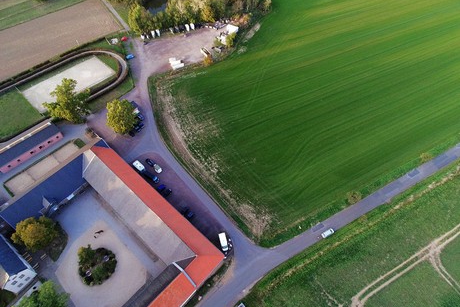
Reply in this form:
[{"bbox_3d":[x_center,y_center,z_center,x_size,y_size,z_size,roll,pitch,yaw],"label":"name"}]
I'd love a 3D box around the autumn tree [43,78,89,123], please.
[{"bbox_3d":[-66.187,-20.544,120.576,15.800,20.000,15.800,2,54,0],"label":"autumn tree"}]

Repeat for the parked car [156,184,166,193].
[{"bbox_3d":[-25.616,12.842,108.834,4.000,1.500,1.750,-27,59,-19],"label":"parked car"}]

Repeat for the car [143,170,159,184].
[{"bbox_3d":[-29.796,8.942,111.304,5.800,1.900,1.950,33,60,21],"label":"car"}]

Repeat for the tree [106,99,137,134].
[{"bbox_3d":[-44.152,-14.971,119.647,11.500,15.800,11.500,2,54,0],"label":"tree"}]

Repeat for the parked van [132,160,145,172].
[{"bbox_3d":[-35.088,5.435,113.342,5.000,2.500,2.150,38,62,23],"label":"parked van"}]

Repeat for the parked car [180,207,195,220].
[{"bbox_3d":[-14.382,21.472,102.867,4.300,1.500,1.800,-35,62,-24],"label":"parked car"}]

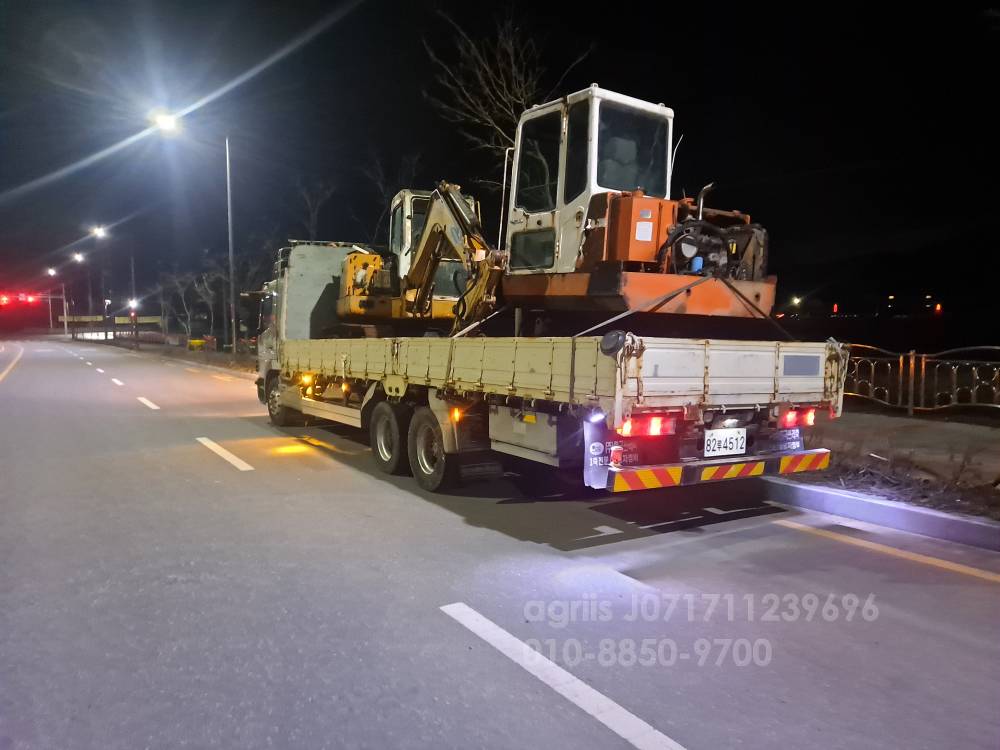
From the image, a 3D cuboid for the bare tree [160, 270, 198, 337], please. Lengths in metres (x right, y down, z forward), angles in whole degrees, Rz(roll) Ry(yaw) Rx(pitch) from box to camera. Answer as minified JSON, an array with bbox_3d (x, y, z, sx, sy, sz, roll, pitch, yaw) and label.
[{"bbox_3d":[-27.429,-6.052,62.000,2.900,5.600,2.900,0,3,-32],"label":"bare tree"}]

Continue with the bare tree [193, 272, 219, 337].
[{"bbox_3d":[-22.840,-4.880,56.000,2.400,6.150,2.400,-2,4,-31],"label":"bare tree"}]

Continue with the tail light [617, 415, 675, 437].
[{"bbox_3d":[1.024,0.358,5.132,0.532,0.149,0.090,0,3,-32],"label":"tail light"}]

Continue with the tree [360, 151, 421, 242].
[{"bbox_3d":[-3.630,-3.600,23.500,2.600,7.400,2.600,-2,4,-31],"label":"tree"}]

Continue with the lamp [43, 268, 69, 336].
[{"bbox_3d":[-68.391,-11.166,112.000,2.300,10.200,0.400,0,3,-32],"label":"lamp"}]

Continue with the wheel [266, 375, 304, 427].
[{"bbox_3d":[-3.877,0.416,12.791,0.270,0.835,0.835,0,3,-32],"label":"wheel"}]

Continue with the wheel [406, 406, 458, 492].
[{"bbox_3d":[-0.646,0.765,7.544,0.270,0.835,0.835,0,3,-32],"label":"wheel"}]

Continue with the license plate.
[{"bbox_3d":[1.727,0.521,5.530,0.440,0.200,0.020,-2,4,-31],"label":"license plate"}]

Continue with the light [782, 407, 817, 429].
[{"bbox_3d":[2.459,0.353,5.930,0.430,0.150,0.090,-2,4,-31],"label":"light"}]

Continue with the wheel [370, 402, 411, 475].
[{"bbox_3d":[-1.216,0.715,8.447,0.270,0.835,0.835,0,3,-32],"label":"wheel"}]

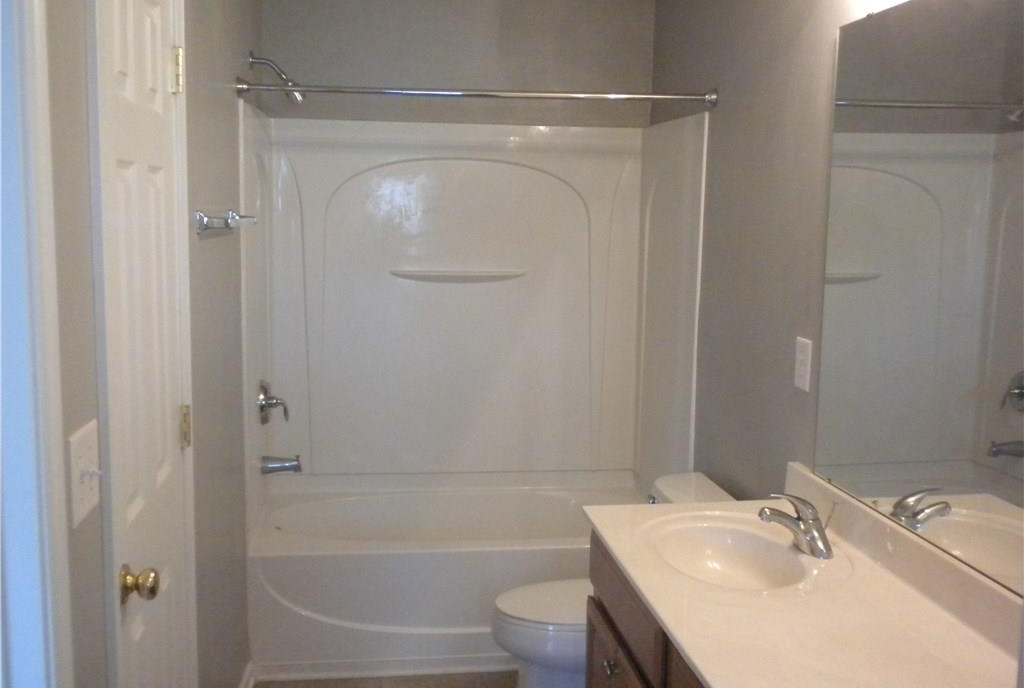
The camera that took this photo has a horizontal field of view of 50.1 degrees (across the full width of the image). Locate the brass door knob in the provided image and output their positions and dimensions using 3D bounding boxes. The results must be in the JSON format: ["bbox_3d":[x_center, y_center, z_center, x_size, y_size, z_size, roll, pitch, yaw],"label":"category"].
[{"bbox_3d":[-0.601,0.390,1.775,0.060,0.066,0.066,0,7,-7],"label":"brass door knob"}]

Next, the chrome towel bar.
[{"bbox_3d":[-0.738,-0.322,2.876,0.080,0.060,0.660,0,7,-7],"label":"chrome towel bar"}]

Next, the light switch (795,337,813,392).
[{"bbox_3d":[0.750,0.053,2.815,0.009,0.124,0.080,0,7,-7],"label":"light switch"}]

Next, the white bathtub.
[{"bbox_3d":[-0.173,0.846,4.109,1.510,0.440,0.757,0,7,-7],"label":"white bathtub"}]

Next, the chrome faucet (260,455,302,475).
[{"bbox_3d":[-0.836,0.438,3.977,0.146,0.072,0.060,0,7,-7],"label":"chrome faucet"}]

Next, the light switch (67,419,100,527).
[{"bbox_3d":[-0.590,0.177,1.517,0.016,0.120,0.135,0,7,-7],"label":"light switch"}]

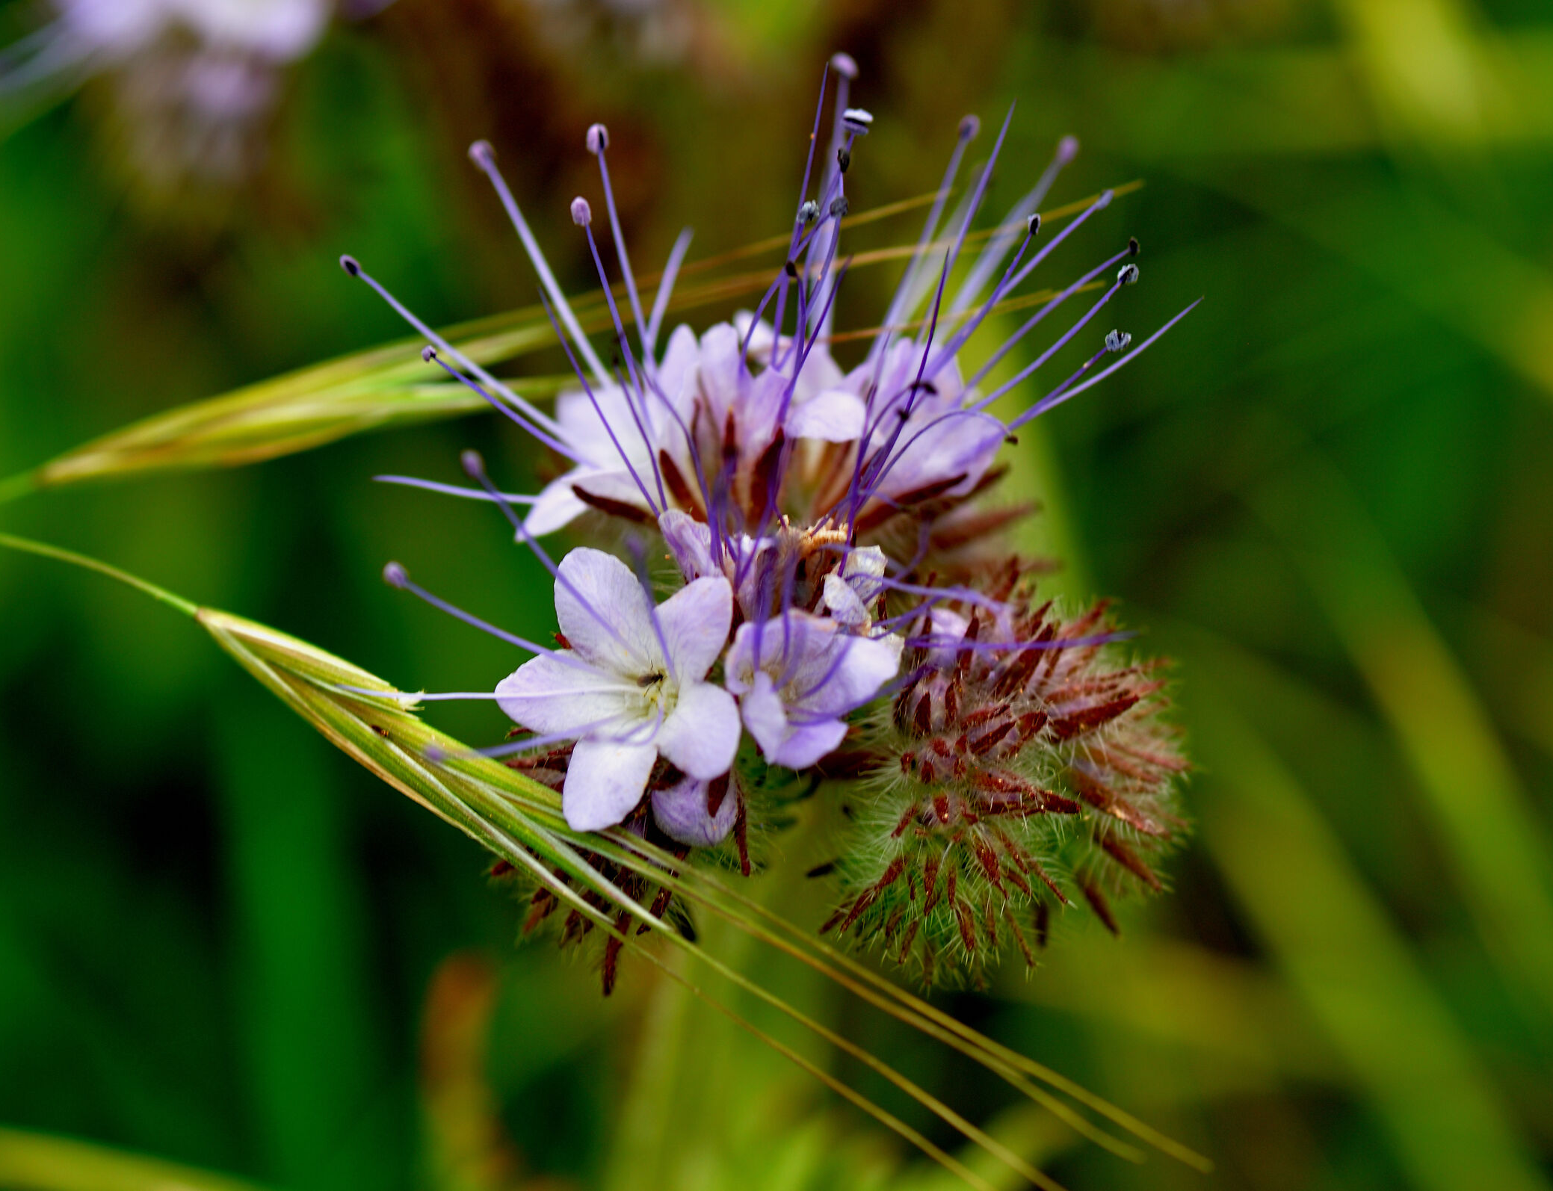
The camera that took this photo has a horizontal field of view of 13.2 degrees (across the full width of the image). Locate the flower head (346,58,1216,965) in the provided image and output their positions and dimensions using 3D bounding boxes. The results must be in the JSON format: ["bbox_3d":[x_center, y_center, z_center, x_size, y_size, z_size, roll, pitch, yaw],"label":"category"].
[{"bbox_3d":[0.000,-0.003,0.302,0.037,0.040,0.035,3,20,9],"label":"flower head"}]

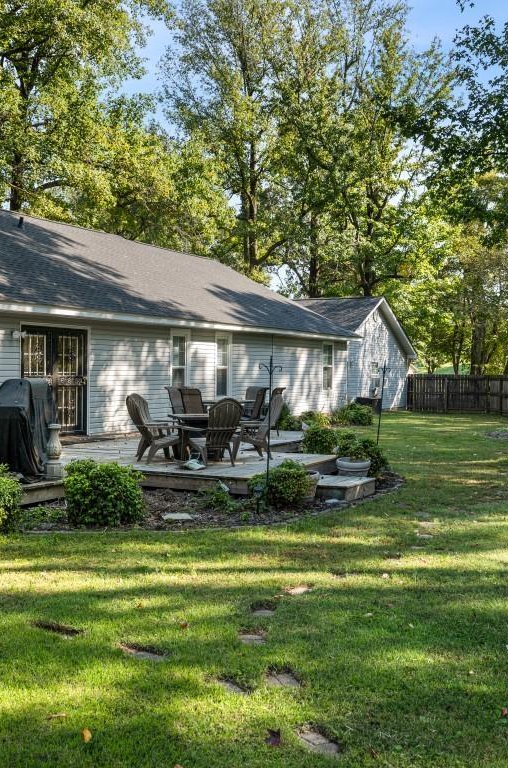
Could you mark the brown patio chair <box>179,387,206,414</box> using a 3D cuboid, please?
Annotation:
[{"bbox_3d":[-1.015,0.560,16.100,0.610,0.970,0.680,1,1,37],"label":"brown patio chair"}]

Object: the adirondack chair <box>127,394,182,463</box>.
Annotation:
[{"bbox_3d":[-1.540,0.673,13.760,0.820,1.000,0.720,0,1,-18],"label":"adirondack chair"}]

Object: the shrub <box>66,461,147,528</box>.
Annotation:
[{"bbox_3d":[-1.610,1.130,9.735,0.880,0.690,0.850,0,1,0],"label":"shrub"}]

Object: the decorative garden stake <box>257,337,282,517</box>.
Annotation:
[{"bbox_3d":[0.185,0.452,10.337,0.280,2.030,0.060,0,1,0],"label":"decorative garden stake"}]

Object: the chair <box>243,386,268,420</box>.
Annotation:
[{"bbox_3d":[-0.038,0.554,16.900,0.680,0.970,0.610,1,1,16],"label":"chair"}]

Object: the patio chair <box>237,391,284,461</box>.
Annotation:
[{"bbox_3d":[0.081,0.627,13.200,0.770,0.950,0.730,0,1,-16],"label":"patio chair"}]

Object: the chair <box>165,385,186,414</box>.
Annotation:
[{"bbox_3d":[-1.315,0.539,17.200,0.680,0.970,0.610,1,1,29],"label":"chair"}]

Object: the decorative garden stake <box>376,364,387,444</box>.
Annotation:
[{"bbox_3d":[2.586,0.512,18.185,0.240,1.800,0.050,5,1,0],"label":"decorative garden stake"}]

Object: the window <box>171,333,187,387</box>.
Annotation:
[{"bbox_3d":[-1.644,-0.406,20.195,0.100,1.579,0.740,1,1,27],"label":"window"}]

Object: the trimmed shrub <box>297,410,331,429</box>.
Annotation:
[{"bbox_3d":[1.694,1.000,25.500,0.920,0.580,0.800,0,1,0],"label":"trimmed shrub"}]

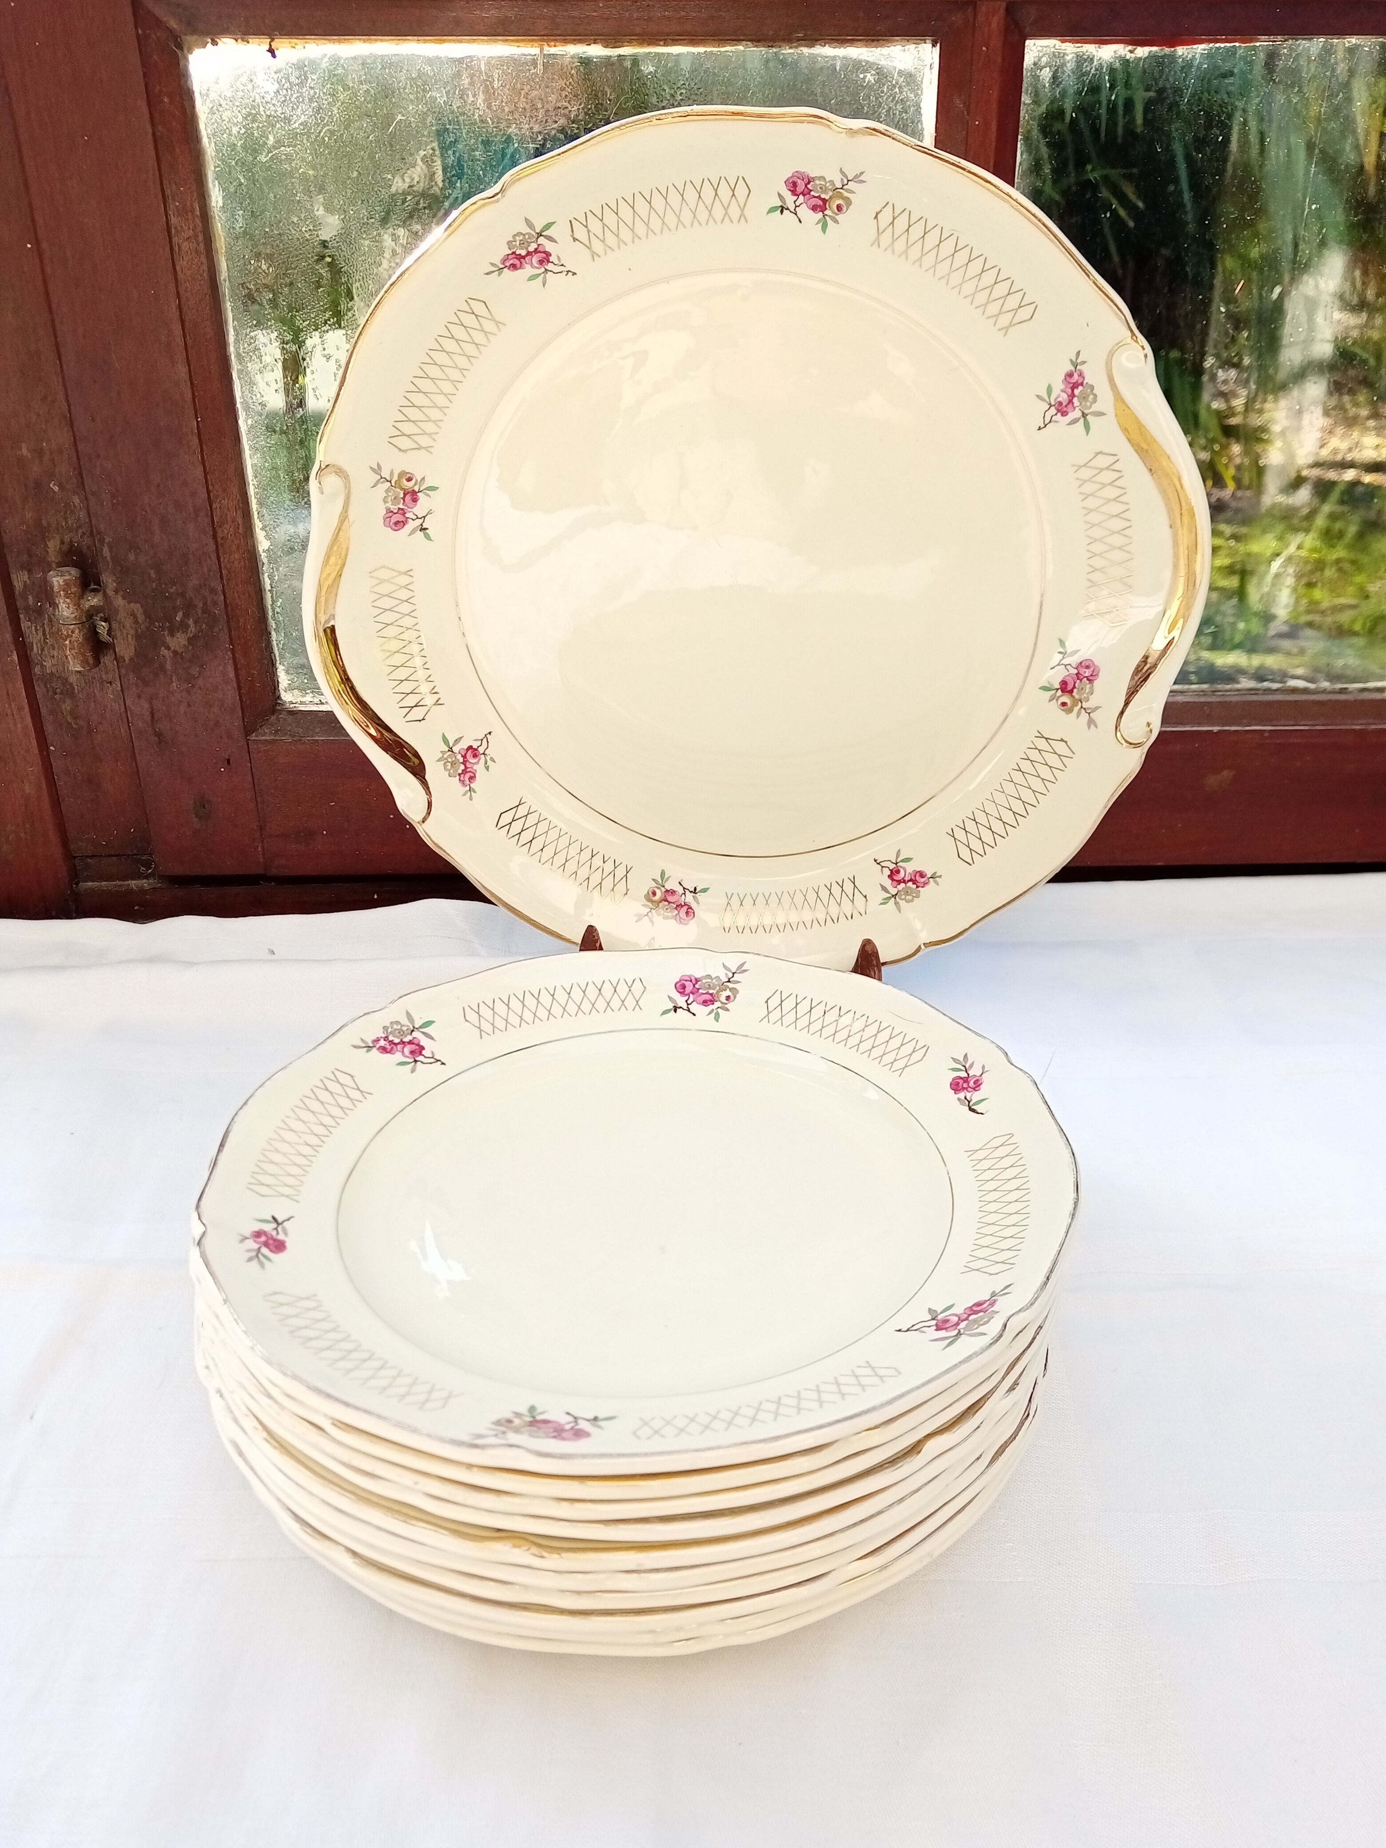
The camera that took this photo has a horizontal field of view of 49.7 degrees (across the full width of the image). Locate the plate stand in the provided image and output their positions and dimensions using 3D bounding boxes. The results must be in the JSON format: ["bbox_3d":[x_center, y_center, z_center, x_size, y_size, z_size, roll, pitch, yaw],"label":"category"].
[{"bbox_3d":[0.018,-0.034,0.582,0.120,0.130,0.100,3,26,8],"label":"plate stand"}]

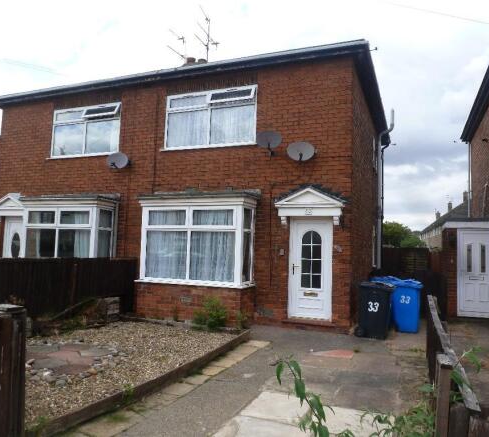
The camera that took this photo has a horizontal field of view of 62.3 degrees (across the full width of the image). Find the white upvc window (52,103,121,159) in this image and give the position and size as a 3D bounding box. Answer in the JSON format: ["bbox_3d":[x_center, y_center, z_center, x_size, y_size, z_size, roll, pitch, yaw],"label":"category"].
[{"bbox_3d":[-4.026,-2.205,10.162,2.196,1.262,0.160,0,-3,22],"label":"white upvc window"}]

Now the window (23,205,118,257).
[{"bbox_3d":[-4.276,0.528,9.770,2.286,1.618,0.670,0,-3,22],"label":"window"}]

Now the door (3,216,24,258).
[{"bbox_3d":[-6.260,0.941,10.975,0.849,2.012,0.100,0,-3,22],"label":"door"}]

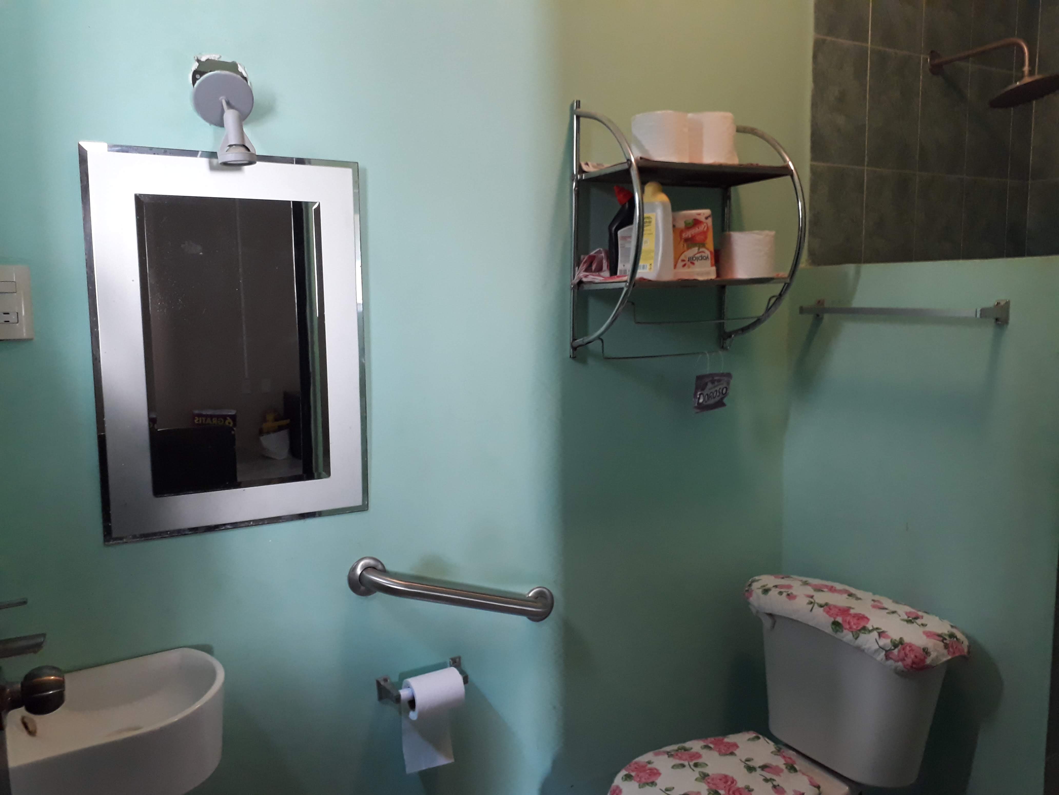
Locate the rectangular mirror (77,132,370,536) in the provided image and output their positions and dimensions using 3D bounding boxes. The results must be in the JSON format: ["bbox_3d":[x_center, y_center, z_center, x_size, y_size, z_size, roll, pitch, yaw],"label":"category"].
[{"bbox_3d":[-0.512,-0.092,1.450,0.449,0.652,0.016,-4,8,-28],"label":"rectangular mirror"}]

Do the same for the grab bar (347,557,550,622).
[{"bbox_3d":[-0.130,0.405,1.679,0.486,0.081,0.072,17,-2,-28],"label":"grab bar"}]

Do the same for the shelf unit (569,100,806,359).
[{"bbox_3d":[0.342,-0.356,1.766,0.451,0.546,0.244,-4,8,-28],"label":"shelf unit"}]

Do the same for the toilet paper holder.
[{"bbox_3d":[-0.209,0.579,1.662,0.185,0.053,0.063,-4,8,-28],"label":"toilet paper holder"}]

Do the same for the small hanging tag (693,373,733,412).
[{"bbox_3d":[0.427,-0.013,1.915,0.100,0.082,0.012,-4,8,-28],"label":"small hanging tag"}]

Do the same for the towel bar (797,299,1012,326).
[{"bbox_3d":[0.782,-0.186,1.782,0.060,0.047,0.483,-4,8,-28],"label":"towel bar"}]

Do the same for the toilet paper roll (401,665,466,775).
[{"bbox_3d":[-0.190,0.657,1.652,0.103,0.212,0.082,-4,8,-28],"label":"toilet paper roll"}]

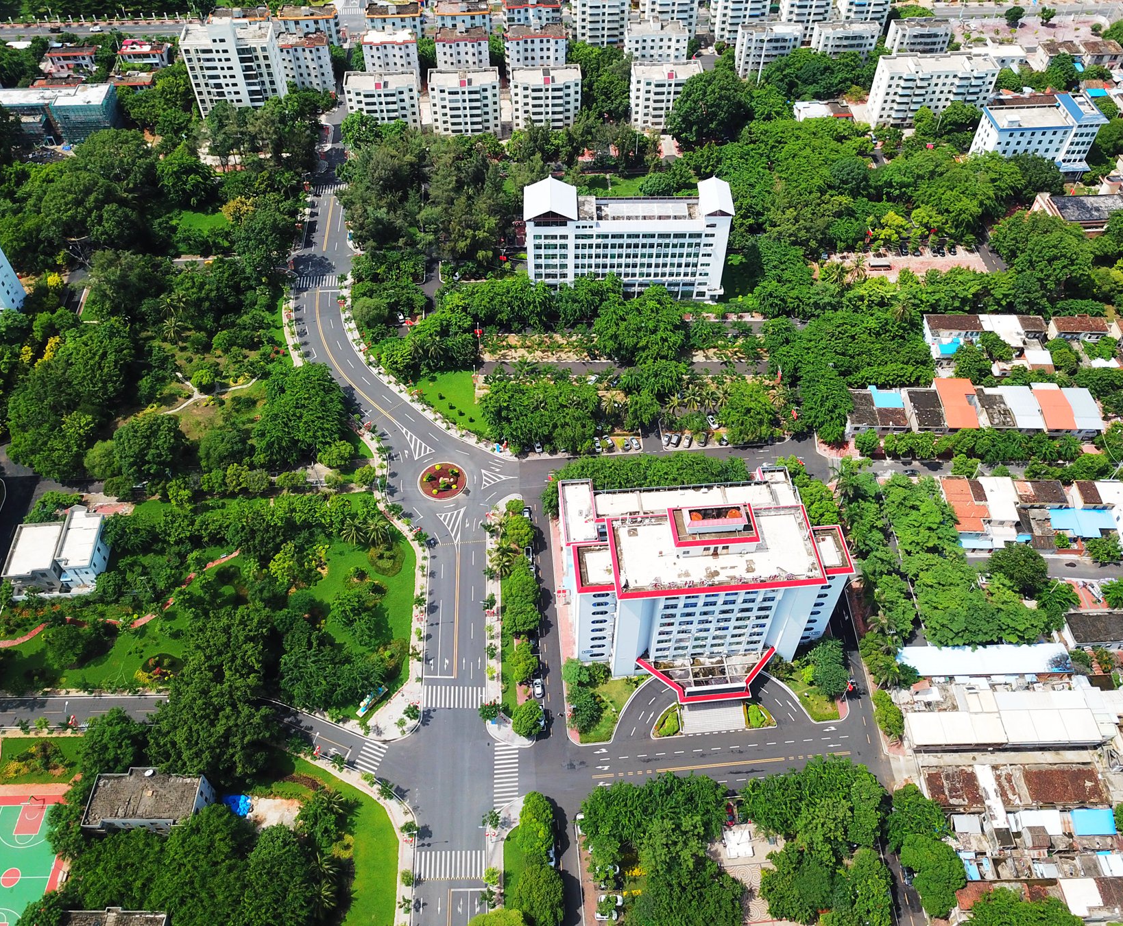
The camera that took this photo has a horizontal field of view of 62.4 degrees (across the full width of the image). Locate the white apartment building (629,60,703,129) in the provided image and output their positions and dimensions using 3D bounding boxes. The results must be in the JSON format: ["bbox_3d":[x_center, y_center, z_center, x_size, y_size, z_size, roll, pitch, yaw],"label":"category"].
[{"bbox_3d":[38.790,-135.290,343.500,25.060,23.300,13.780,-2,50,-2],"label":"white apartment building"}]

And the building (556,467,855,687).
[{"bbox_3d":[30.830,25.010,202.240,58.700,36.600,43.000,-4,51,-3],"label":"building"}]

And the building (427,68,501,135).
[{"bbox_3d":[-35.150,-131.270,342.060,25.100,22.400,13.800,-4,51,-3],"label":"building"}]

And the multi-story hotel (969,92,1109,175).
[{"bbox_3d":[167.820,-115.310,329.440,37.500,20.500,19.300,-4,51,-3],"label":"multi-story hotel"}]

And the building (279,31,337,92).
[{"bbox_3d":[-99.100,-155.390,360.900,20.950,21.500,12.120,-2,50,-2],"label":"building"}]

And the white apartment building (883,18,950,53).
[{"bbox_3d":[143.100,-167.390,373.520,22.400,18.800,11.000,-3,51,-3],"label":"white apartment building"}]

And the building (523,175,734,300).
[{"bbox_3d":[19.760,-67.810,281.000,61.200,33.500,17.540,-1,50,-1],"label":"building"}]

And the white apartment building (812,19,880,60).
[{"bbox_3d":[113.500,-166.570,372.950,23.600,18.800,11.000,-3,51,-3],"label":"white apartment building"}]

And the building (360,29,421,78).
[{"bbox_3d":[-66.130,-157.370,362.630,21.200,21.500,12.560,-3,50,-2],"label":"building"}]

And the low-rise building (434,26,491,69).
[{"bbox_3d":[-38.270,-158.610,365.160,20.800,21.500,12.200,-3,51,-2],"label":"low-rise building"}]

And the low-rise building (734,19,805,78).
[{"bbox_3d":[83.110,-165.130,371.860,23.800,18.800,11.000,-3,51,-3],"label":"low-rise building"}]

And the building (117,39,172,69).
[{"bbox_3d":[-169.330,-167.090,379.130,19.120,8.000,9.130,-2,50,-2],"label":"building"}]

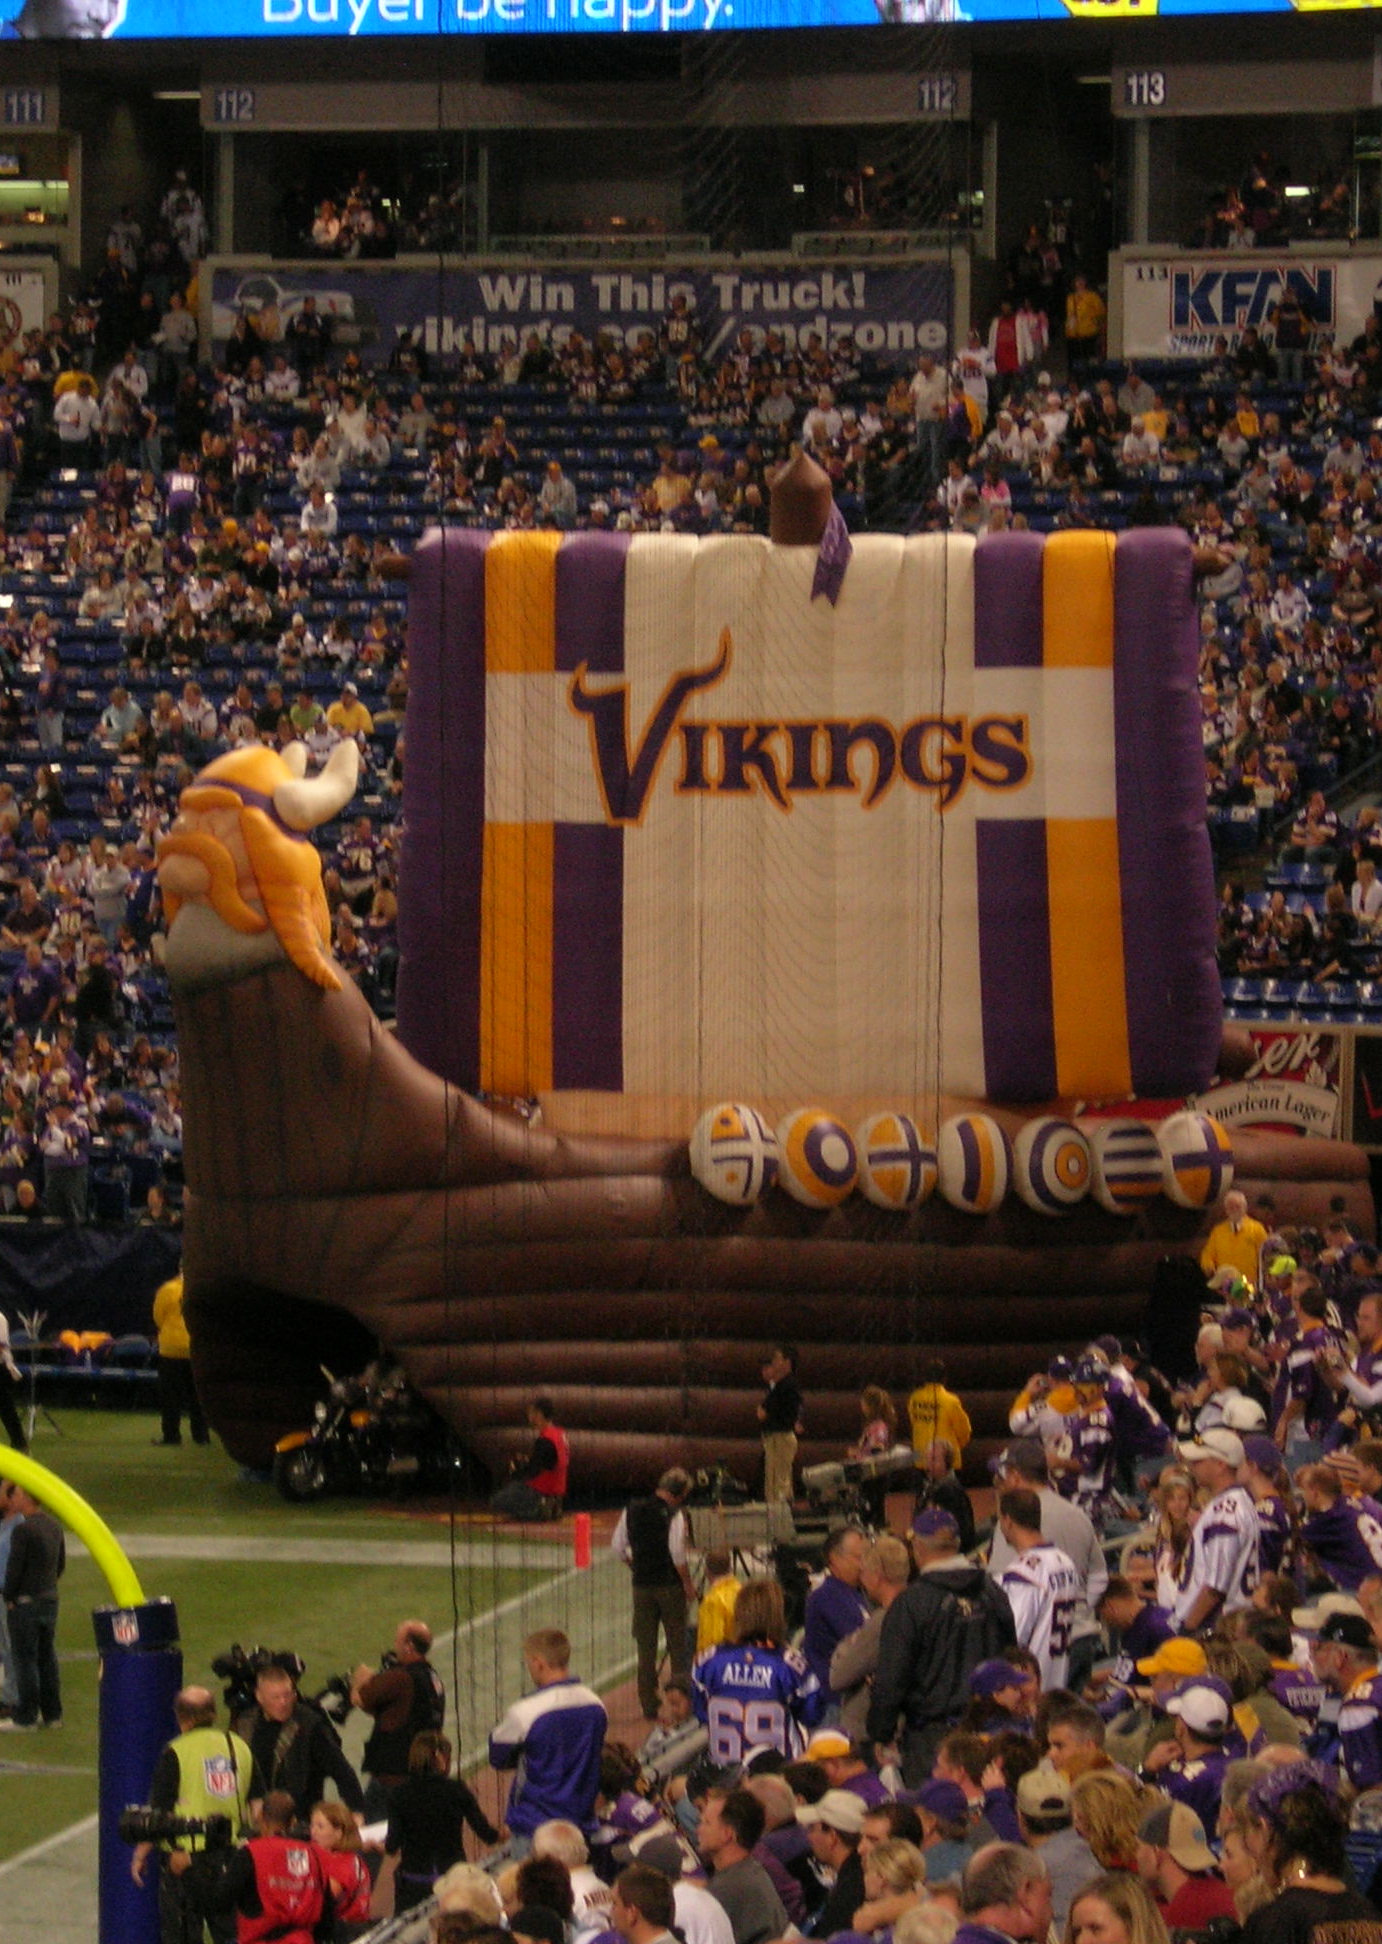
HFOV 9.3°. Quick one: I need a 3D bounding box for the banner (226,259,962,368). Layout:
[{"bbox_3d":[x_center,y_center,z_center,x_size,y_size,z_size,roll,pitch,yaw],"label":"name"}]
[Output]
[{"bbox_3d":[-1.549,-9.440,121.000,11.400,1.570,0.120,1,1,18],"label":"banner"}]

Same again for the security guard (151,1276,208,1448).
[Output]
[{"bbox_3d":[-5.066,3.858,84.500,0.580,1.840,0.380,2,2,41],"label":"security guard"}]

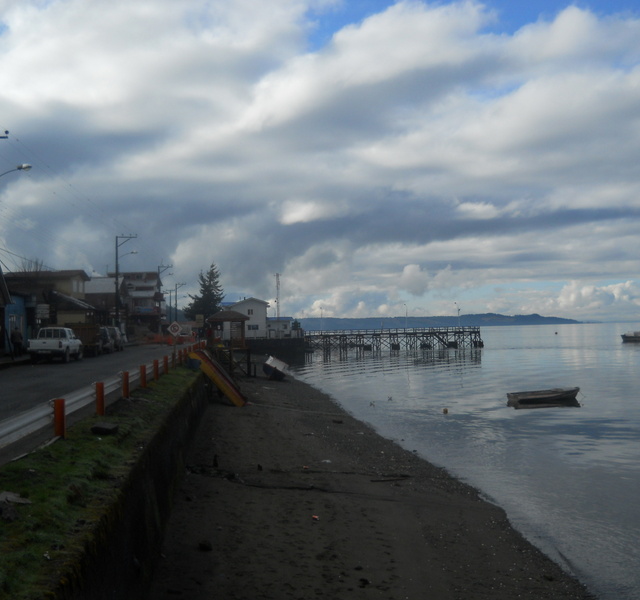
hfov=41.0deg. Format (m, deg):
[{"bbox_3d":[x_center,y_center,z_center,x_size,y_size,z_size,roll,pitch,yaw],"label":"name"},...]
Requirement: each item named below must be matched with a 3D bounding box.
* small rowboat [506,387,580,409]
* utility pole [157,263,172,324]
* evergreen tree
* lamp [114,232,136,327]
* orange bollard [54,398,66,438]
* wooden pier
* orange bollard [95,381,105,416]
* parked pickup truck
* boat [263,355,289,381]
[{"bbox_3d":[13.652,5.765,52.000,4.300,0.750,1.450,-1,-2,-15],"label":"small rowboat"},{"bbox_3d":[-19.836,0.322,110.000,1.850,9.800,0.380,-1,-2,-5],"label":"utility pole"},{"bbox_3d":[-20.261,0.088,150.000,7.000,13.300,7.000,-1,-2,-5],"label":"evergreen tree"},{"bbox_3d":[-16.910,-0.855,75.000,1.850,9.800,0.380,-1,-2,-5],"label":"lamp"},{"bbox_3d":[-3.581,1.632,11.800,0.150,0.540,0.130,-1,-2,-5],"label":"orange bollard"},{"bbox_3d":[15.239,8.227,179.000,37.500,4.600,4.000,-2,-2,14],"label":"wooden pier"},{"bbox_3d":[-4.006,1.802,15.600,0.150,0.620,0.130,-1,-2,-5],"label":"orange bollard"},{"bbox_3d":[-13.274,2.246,43.068,1.720,1.660,4.850,-1,-2,-5],"label":"parked pickup truck"},{"bbox_3d":[-3.986,6.175,78.000,2.000,1.650,5.800,31,-2,-4],"label":"boat"}]

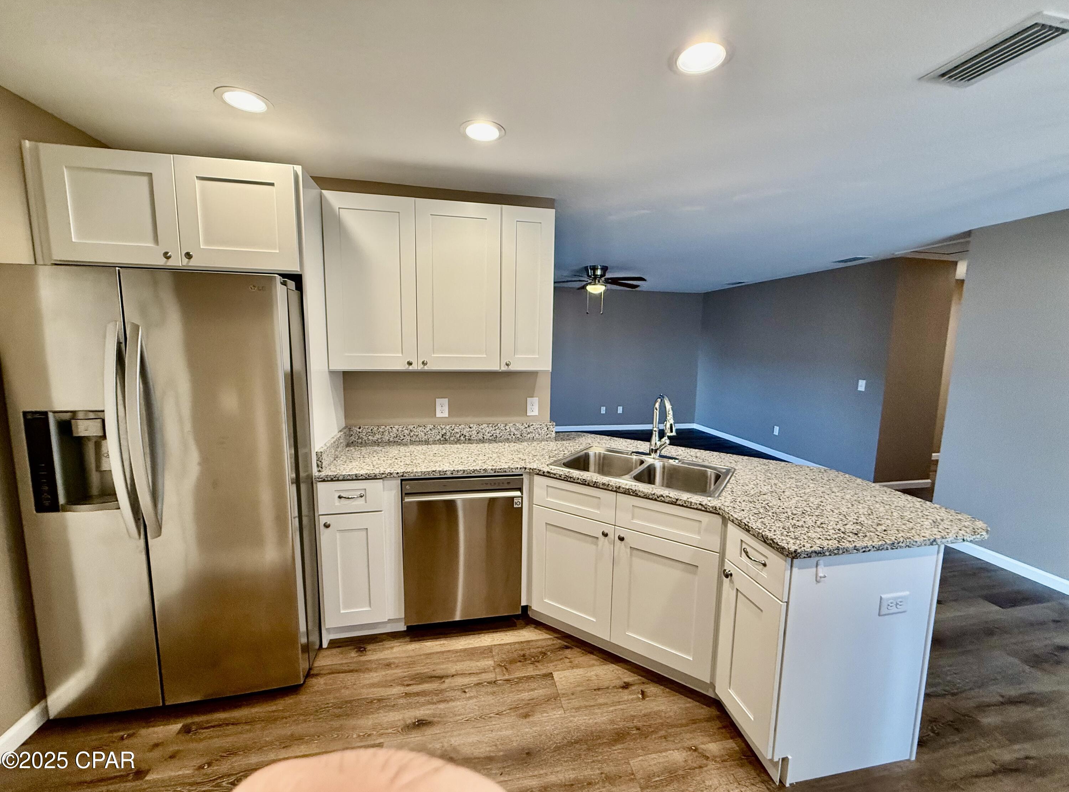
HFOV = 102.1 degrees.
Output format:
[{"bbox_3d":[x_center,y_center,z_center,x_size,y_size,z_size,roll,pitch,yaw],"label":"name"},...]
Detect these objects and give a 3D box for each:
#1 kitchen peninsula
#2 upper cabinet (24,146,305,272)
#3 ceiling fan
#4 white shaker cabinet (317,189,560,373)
[{"bbox_3d":[0.270,0.772,2.258,2.645,1.000,1.845,-1,7,-11],"label":"kitchen peninsula"},{"bbox_3d":[-1.579,-0.807,2.126,1.004,0.465,0.640,-1,7,-11],"label":"upper cabinet"},{"bbox_3d":[0.718,-1.272,5.180,1.300,0.540,1.300,-1,7,-11],"label":"ceiling fan"},{"bbox_3d":[-0.521,-0.614,2.526,1.221,0.911,0.330,-1,7,-11],"label":"white shaker cabinet"}]

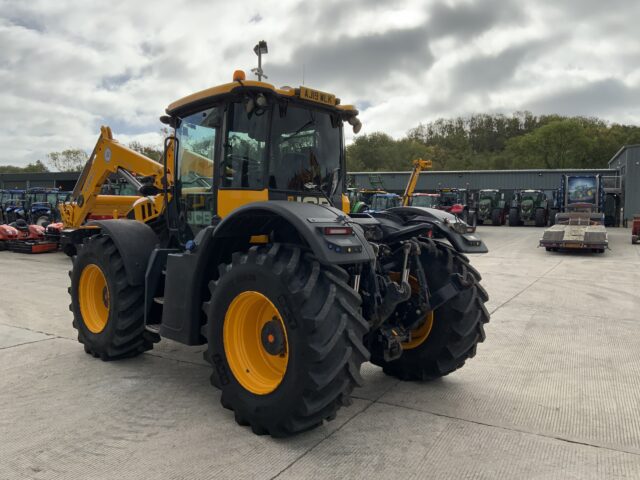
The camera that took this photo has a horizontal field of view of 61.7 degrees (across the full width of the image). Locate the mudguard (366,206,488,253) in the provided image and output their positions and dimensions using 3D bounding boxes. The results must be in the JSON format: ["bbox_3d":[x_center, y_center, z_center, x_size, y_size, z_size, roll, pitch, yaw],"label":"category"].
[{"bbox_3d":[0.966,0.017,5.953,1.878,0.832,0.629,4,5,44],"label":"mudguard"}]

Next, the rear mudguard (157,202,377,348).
[{"bbox_3d":[-0.598,0.357,4.835,2.456,1.421,0.629,4,5,44],"label":"rear mudguard"}]

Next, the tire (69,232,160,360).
[{"bbox_3d":[-2.586,0.707,6.715,1.493,1.493,0.542,4,5,44],"label":"tire"}]

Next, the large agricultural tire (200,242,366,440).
[{"bbox_3d":[-0.335,0.824,4.567,1.539,1.539,0.599,4,5,44],"label":"large agricultural tire"}]

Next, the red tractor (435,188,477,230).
[{"bbox_3d":[10.910,-2.530,43.399,2.600,3.050,4.800,1,4,12],"label":"red tractor"}]

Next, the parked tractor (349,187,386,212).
[{"bbox_3d":[3.719,-2.398,41.900,2.500,3.000,4.600,2,4,23],"label":"parked tractor"}]

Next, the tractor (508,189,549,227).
[{"bbox_3d":[17.776,-2.670,45.399,2.650,3.050,5.000,2,4,27],"label":"tractor"}]

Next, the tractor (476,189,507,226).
[{"bbox_3d":[14.925,-2.801,47.399,2.600,3.050,4.900,2,4,26],"label":"tractor"}]

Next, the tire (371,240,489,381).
[{"bbox_3d":[1.042,0.730,5.968,1.539,1.539,0.599,4,5,44],"label":"tire"}]

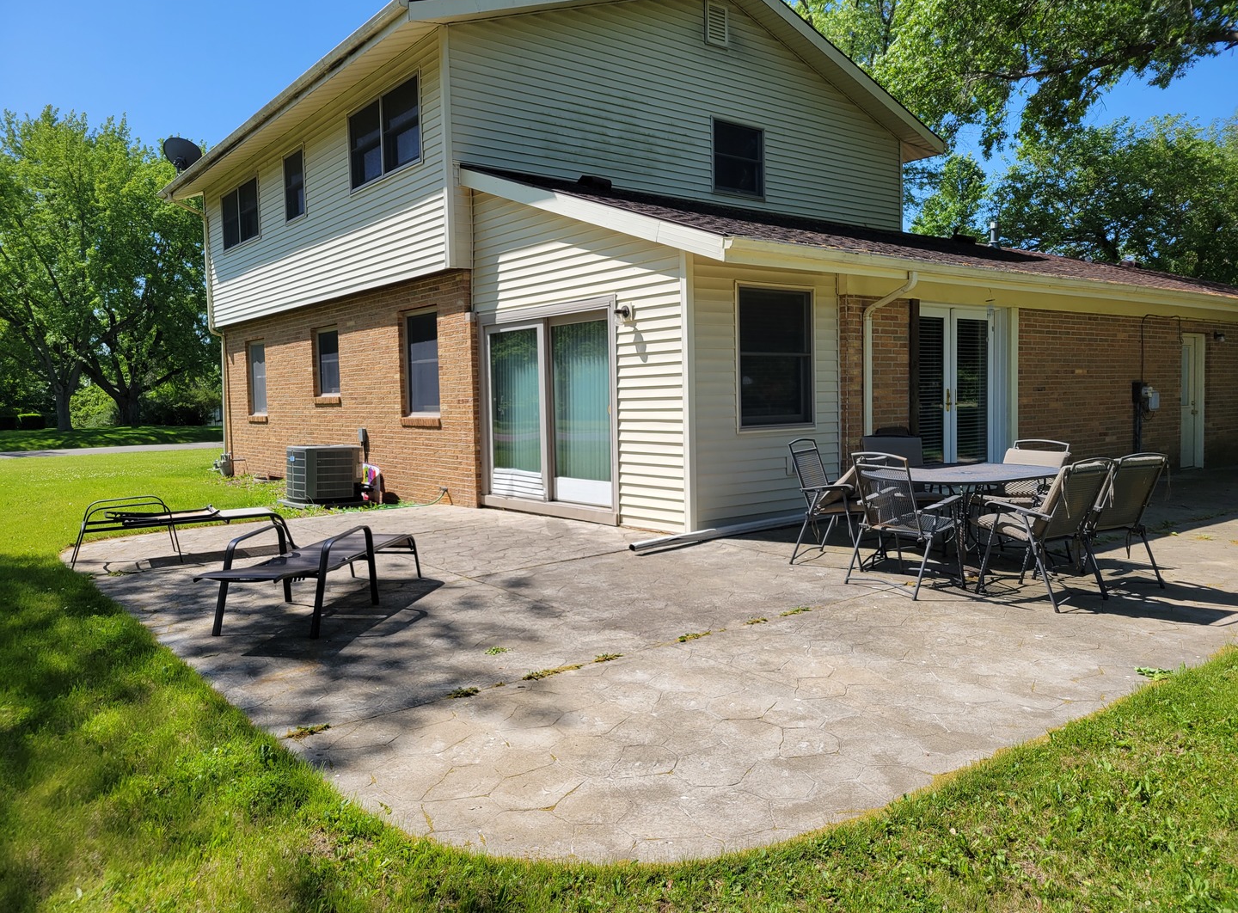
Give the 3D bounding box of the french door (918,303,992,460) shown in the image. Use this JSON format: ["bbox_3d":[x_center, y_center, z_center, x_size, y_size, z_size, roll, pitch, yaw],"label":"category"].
[{"bbox_3d":[3.723,-0.606,10.441,1.780,2.060,0.090,-4,5,-38],"label":"french door"}]

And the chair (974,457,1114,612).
[{"bbox_3d":[2.687,0.454,5.888,0.590,0.890,0.650,-4,5,-35],"label":"chair"}]

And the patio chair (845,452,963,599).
[{"bbox_3d":[1.917,0.427,6.216,0.650,0.890,0.590,-4,5,-35],"label":"patio chair"}]

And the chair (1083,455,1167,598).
[{"bbox_3d":[3.226,0.422,6.225,0.590,0.890,0.650,-3,4,-31],"label":"chair"}]

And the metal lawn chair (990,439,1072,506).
[{"bbox_3d":[3.059,0.347,7.067,0.650,0.890,0.590,-4,5,-39],"label":"metal lawn chair"}]

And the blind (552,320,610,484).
[{"bbox_3d":[-0.383,-0.492,9.552,0.090,1.720,1.020,-4,5,-38],"label":"blind"}]

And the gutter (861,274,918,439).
[{"bbox_3d":[2.614,-0.596,8.983,0.100,2.280,0.550,-4,5,-38],"label":"gutter"}]

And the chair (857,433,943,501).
[{"bbox_3d":[2.333,0.292,7.656,0.590,0.900,0.650,-1,4,-1],"label":"chair"}]

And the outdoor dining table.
[{"bbox_3d":[2.521,0.469,6.733,1.570,0.715,0.970,-4,5,-38],"label":"outdoor dining table"}]

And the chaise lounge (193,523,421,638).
[{"bbox_3d":[-1.849,0.678,5.838,0.650,0.540,1.873,-1,4,11],"label":"chaise lounge"}]

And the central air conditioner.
[{"bbox_3d":[-3.880,0.242,12.250,0.740,0.700,0.740,-4,5,-38],"label":"central air conditioner"}]

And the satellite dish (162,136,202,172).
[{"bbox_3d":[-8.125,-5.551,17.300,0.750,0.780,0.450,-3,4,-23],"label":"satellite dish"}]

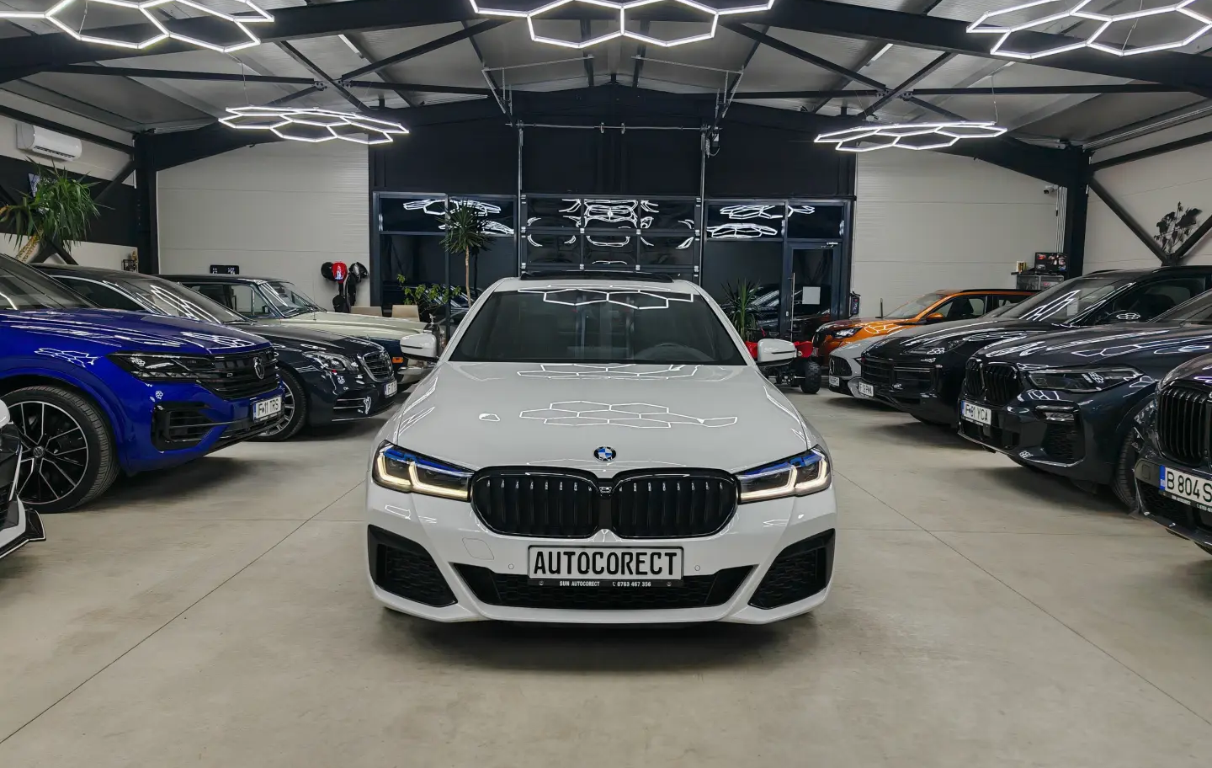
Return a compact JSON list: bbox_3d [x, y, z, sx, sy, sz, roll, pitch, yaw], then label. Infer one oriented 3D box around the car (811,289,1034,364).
[{"bbox_3d":[5.219,-0.614,13.531,4.360,1.580,1.820,1,5,0],"label":"car"}]

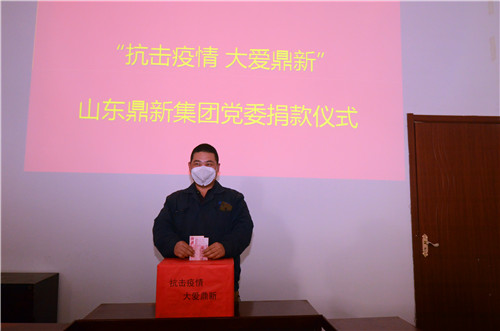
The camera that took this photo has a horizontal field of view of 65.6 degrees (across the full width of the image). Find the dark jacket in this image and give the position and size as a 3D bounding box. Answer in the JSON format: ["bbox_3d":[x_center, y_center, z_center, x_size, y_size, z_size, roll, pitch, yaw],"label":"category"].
[{"bbox_3d":[-0.277,0.398,2.310,0.610,0.660,0.410,1,-6,-7],"label":"dark jacket"}]

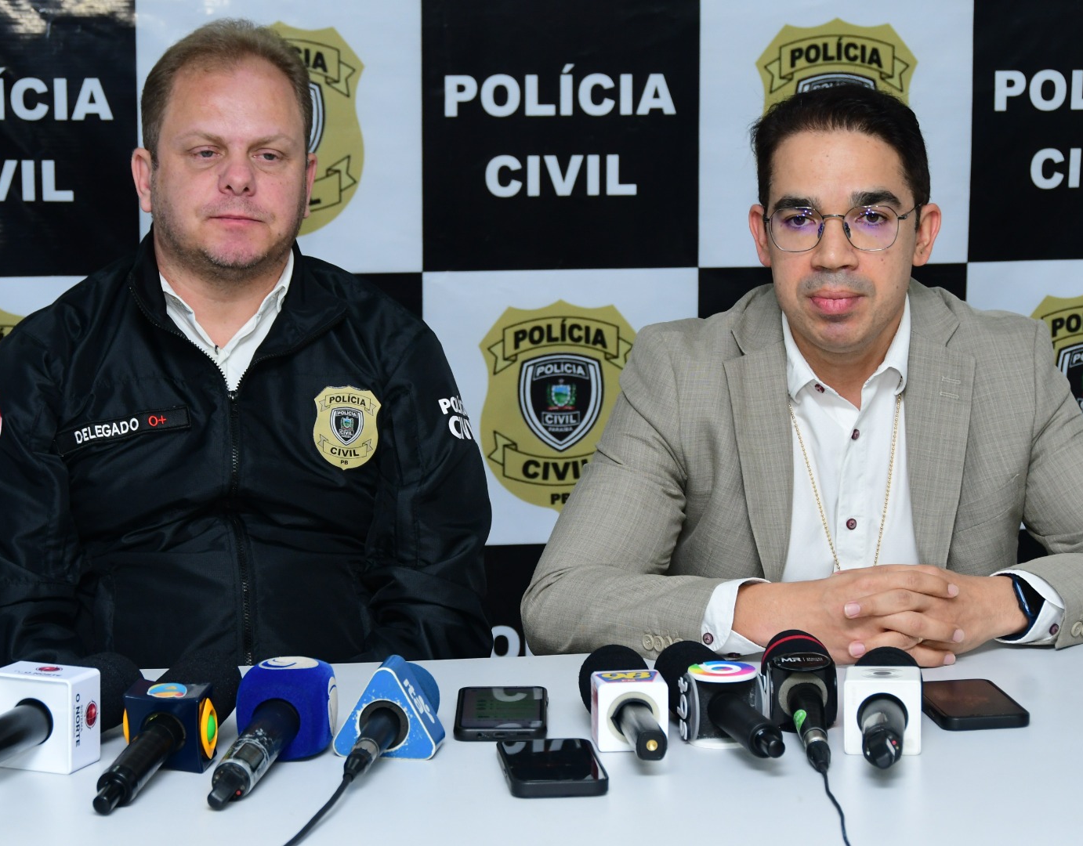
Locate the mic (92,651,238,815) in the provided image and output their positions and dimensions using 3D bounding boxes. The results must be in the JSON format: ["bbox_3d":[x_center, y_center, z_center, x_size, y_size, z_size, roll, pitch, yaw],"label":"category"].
[{"bbox_3d":[-0.304,0.244,2.678,0.068,0.064,0.300,1,16,8],"label":"mic"}]

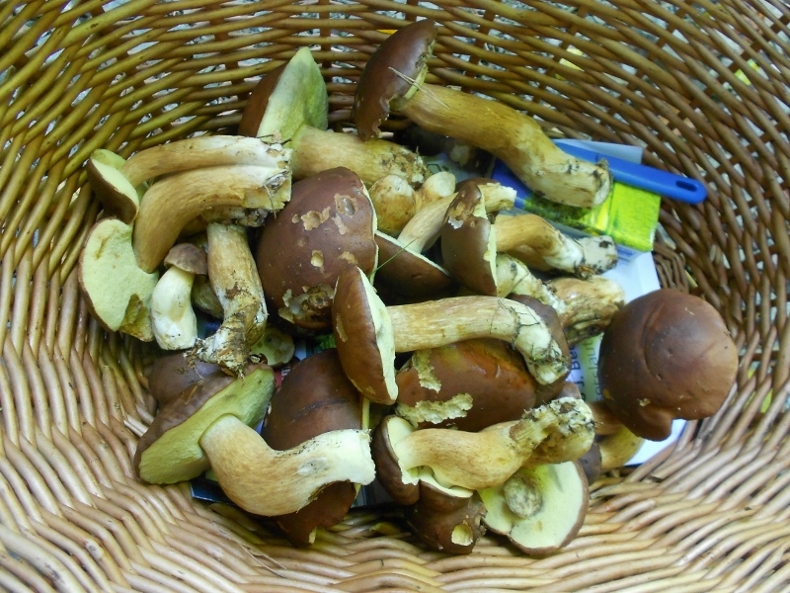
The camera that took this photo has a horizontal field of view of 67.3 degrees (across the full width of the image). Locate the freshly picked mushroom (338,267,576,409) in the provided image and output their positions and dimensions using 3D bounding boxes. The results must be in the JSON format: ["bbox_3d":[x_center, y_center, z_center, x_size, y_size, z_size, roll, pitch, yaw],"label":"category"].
[{"bbox_3d":[0.033,0.022,0.337,0.134,0.076,0.078,-6,86,9],"label":"freshly picked mushroom"}]

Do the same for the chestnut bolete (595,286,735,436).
[{"bbox_3d":[0.158,0.042,0.352,0.079,0.060,0.080,0,78,6],"label":"chestnut bolete"}]

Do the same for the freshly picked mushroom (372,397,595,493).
[{"bbox_3d":[0.050,0.083,0.330,0.118,0.060,0.058,-10,75,15],"label":"freshly picked mushroom"}]

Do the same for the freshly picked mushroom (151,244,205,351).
[{"bbox_3d":[-0.131,0.000,0.360,0.031,0.031,0.064,3,104,-20],"label":"freshly picked mushroom"}]

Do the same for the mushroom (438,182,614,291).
[{"bbox_3d":[0.080,-0.036,0.355,0.106,0.062,0.064,6,97,-7],"label":"mushroom"}]

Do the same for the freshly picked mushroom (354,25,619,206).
[{"bbox_3d":[0.056,-0.105,0.360,0.164,0.078,0.082,28,108,-6],"label":"freshly picked mushroom"}]

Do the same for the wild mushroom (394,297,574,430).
[{"bbox_3d":[0.054,0.041,0.358,0.103,0.060,0.078,0,84,0],"label":"wild mushroom"}]

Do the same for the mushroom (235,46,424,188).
[{"bbox_3d":[-0.037,-0.112,0.378,0.118,0.080,0.080,19,106,22],"label":"mushroom"}]

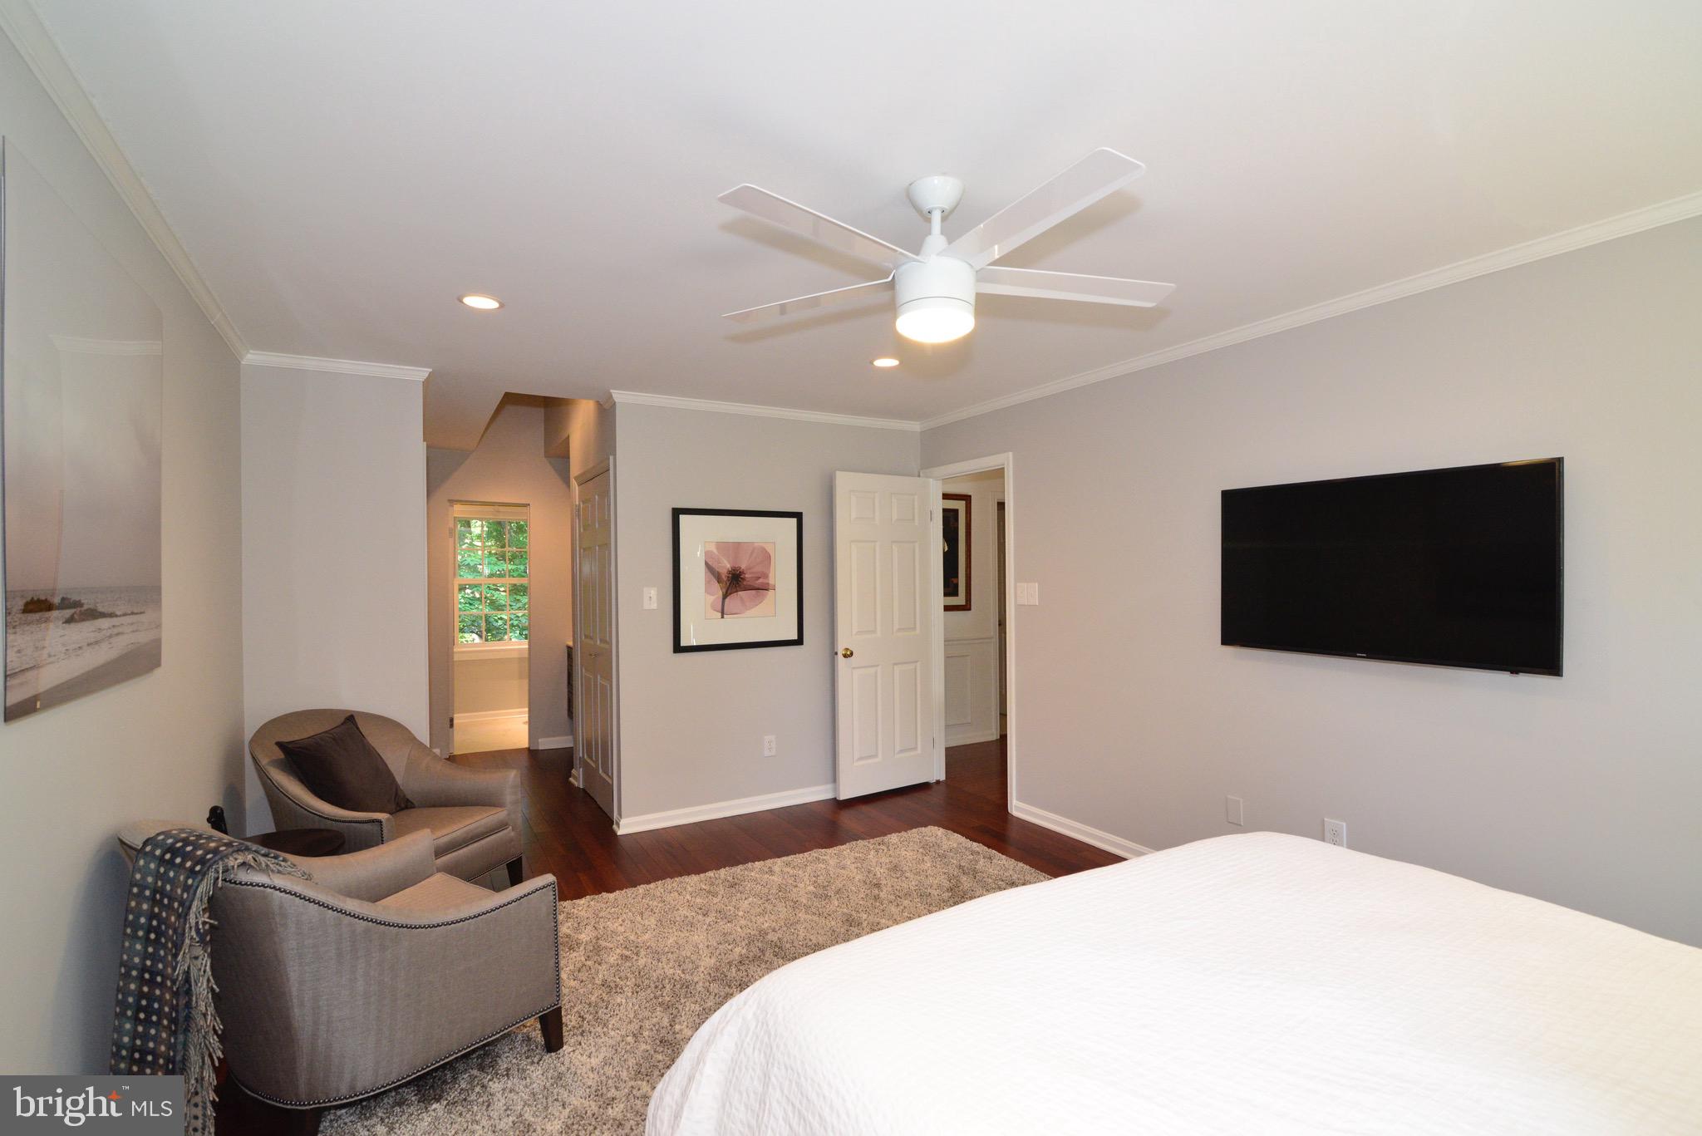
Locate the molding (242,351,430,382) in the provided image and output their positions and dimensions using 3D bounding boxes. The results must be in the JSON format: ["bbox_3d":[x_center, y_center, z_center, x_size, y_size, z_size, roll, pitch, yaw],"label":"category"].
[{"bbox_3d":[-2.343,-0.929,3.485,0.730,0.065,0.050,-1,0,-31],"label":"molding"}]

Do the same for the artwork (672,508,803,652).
[{"bbox_3d":[-0.650,0.071,4.477,0.820,0.810,0.030,-1,0,-31],"label":"artwork"}]

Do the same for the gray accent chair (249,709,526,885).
[{"bbox_3d":[-1.986,1.043,3.255,0.780,0.840,0.740,-1,0,18],"label":"gray accent chair"}]

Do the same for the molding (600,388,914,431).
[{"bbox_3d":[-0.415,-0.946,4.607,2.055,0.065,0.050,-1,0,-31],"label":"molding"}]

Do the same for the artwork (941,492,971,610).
[{"bbox_3d":[0.682,-0.119,6.023,0.720,0.940,0.030,-1,0,-31],"label":"artwork"}]

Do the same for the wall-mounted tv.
[{"bbox_3d":[1.864,0.001,2.738,0.060,0.640,1.080,-1,0,-31],"label":"wall-mounted tv"}]

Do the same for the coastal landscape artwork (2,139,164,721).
[{"bbox_3d":[-1.665,-0.230,1.682,0.020,0.985,0.980,-1,0,-31],"label":"coastal landscape artwork"}]

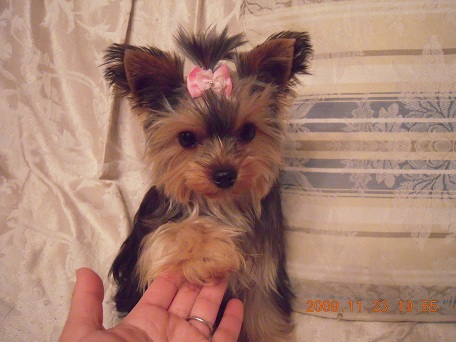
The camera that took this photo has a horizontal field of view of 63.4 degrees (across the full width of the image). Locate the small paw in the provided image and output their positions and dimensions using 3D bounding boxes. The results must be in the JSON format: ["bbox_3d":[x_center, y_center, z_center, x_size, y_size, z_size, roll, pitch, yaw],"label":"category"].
[{"bbox_3d":[-0.028,0.062,0.283,0.077,0.042,0.052,-1,28,-3],"label":"small paw"}]

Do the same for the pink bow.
[{"bbox_3d":[-0.016,-0.077,0.318,0.039,0.027,0.019,-5,8,-1],"label":"pink bow"}]

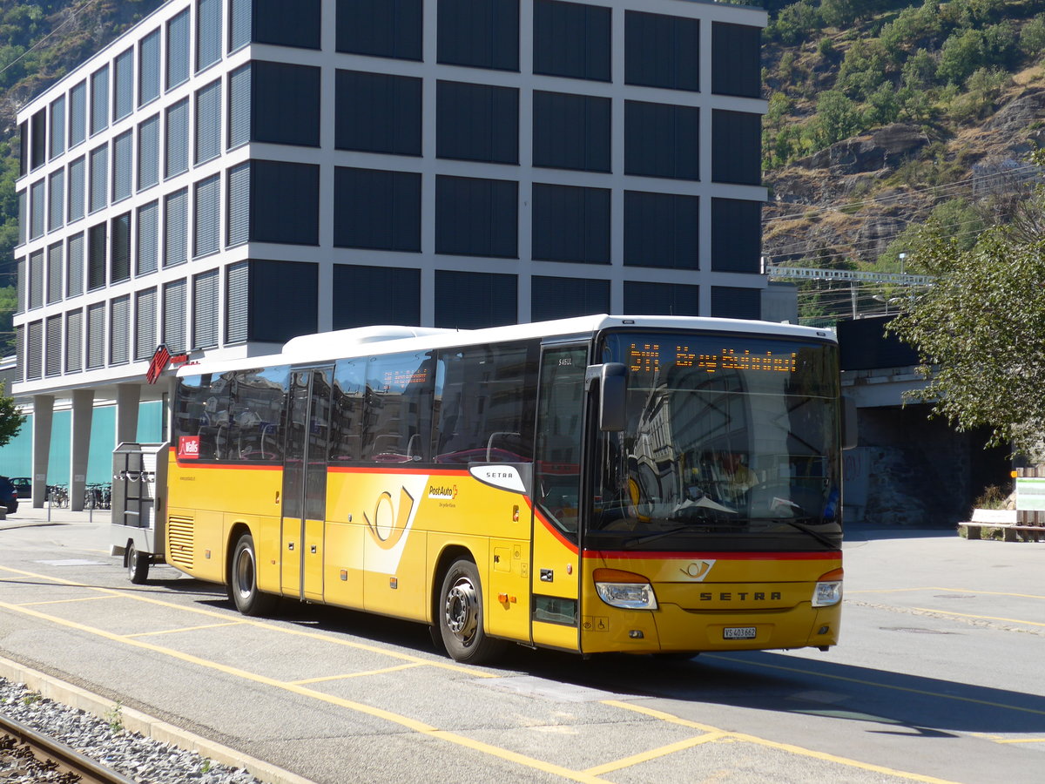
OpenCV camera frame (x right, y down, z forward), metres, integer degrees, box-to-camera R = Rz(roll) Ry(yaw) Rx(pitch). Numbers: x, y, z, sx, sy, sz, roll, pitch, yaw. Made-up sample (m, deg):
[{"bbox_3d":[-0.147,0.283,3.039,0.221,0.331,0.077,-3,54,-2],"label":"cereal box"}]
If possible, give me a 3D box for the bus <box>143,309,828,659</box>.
[{"bbox_3d":[-0.888,0.934,21.615,2.550,3.300,12.200,2,-2,-26],"label":"bus"}]

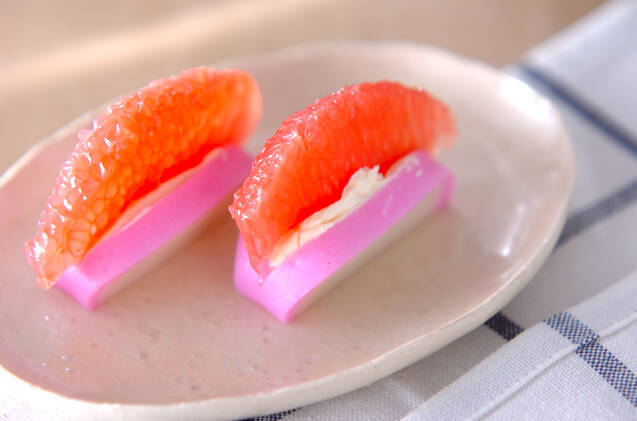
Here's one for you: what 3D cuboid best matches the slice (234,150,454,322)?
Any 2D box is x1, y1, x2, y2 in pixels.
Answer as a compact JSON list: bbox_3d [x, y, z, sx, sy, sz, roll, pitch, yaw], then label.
[{"bbox_3d":[0.007,0.003,0.557,0.017,0.015,0.058,31,49,32],"label":"slice"}]

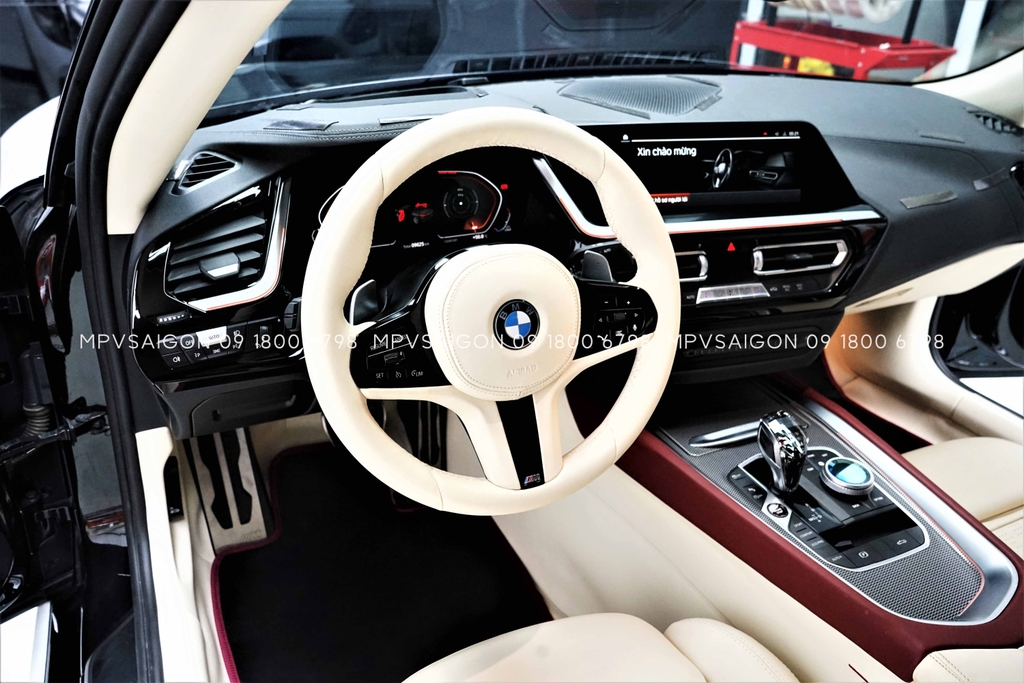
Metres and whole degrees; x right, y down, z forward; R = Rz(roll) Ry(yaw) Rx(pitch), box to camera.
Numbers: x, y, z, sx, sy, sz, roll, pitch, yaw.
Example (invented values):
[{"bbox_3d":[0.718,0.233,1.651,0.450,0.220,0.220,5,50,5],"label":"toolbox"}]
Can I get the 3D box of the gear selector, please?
[{"bbox_3d":[0.309,0.128,0.909,0.042,0.085,0.053,-10,17,-26],"label":"gear selector"}]

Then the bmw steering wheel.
[{"bbox_3d":[-0.010,-0.025,0.738,0.368,0.368,0.088,-10,10,-23],"label":"bmw steering wheel"}]

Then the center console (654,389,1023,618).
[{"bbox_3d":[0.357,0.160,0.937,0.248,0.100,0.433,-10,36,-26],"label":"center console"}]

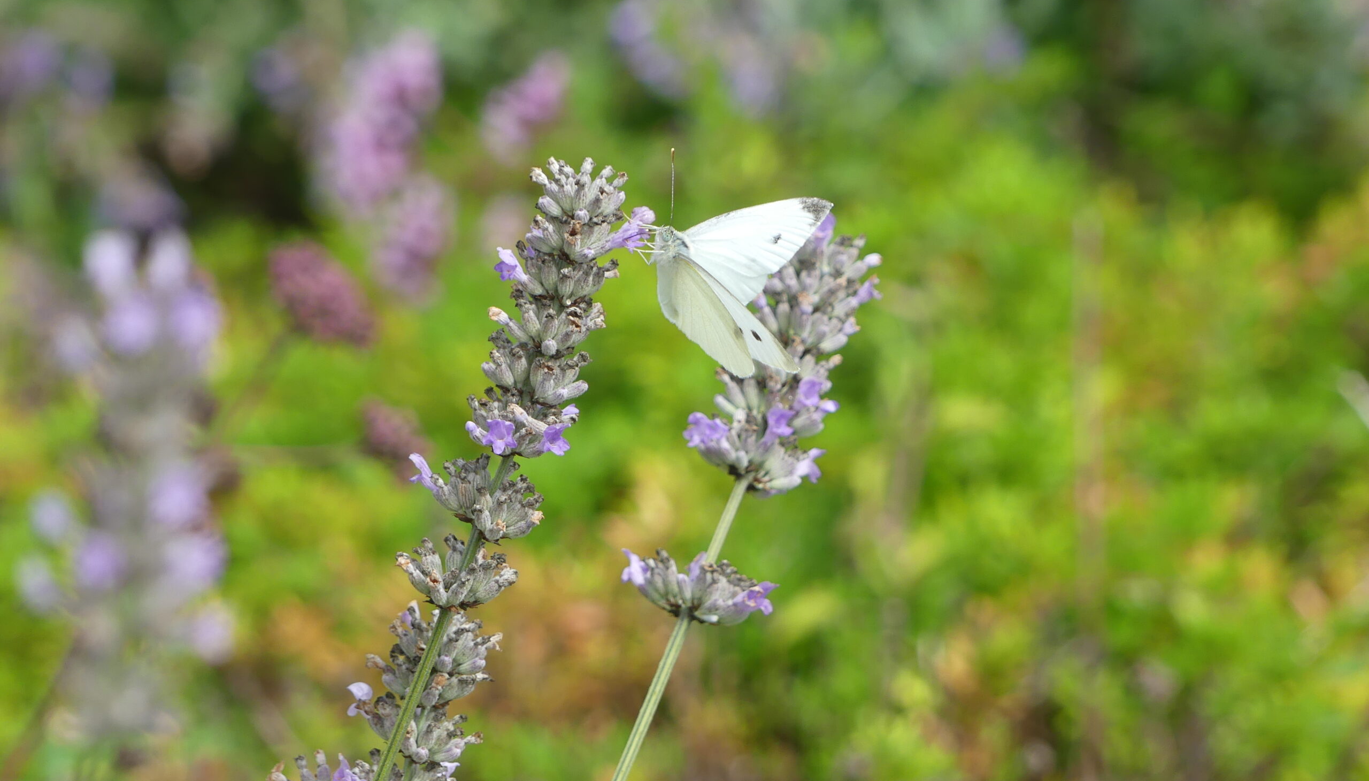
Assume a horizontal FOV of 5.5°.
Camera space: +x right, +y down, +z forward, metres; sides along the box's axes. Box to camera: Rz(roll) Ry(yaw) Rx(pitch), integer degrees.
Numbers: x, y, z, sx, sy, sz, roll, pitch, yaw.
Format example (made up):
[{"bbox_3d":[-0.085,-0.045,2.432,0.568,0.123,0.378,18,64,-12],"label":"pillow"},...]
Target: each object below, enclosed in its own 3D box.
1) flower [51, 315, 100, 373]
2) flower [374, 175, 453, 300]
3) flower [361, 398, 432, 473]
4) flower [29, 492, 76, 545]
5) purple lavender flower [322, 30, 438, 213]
[{"bbox_3d":[-0.079,-0.006,1.850,0.006,0.008,0.006,3,17,11],"label":"flower"},{"bbox_3d":[-0.049,-0.028,2.600,0.012,0.021,0.012,15,16,0],"label":"flower"},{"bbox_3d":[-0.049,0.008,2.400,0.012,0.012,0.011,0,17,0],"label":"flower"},{"bbox_3d":[-0.082,0.017,1.850,0.006,0.007,0.006,3,17,11],"label":"flower"},{"bbox_3d":[-0.056,-0.050,2.650,0.016,0.032,0.016,19,16,0],"label":"purple lavender flower"}]

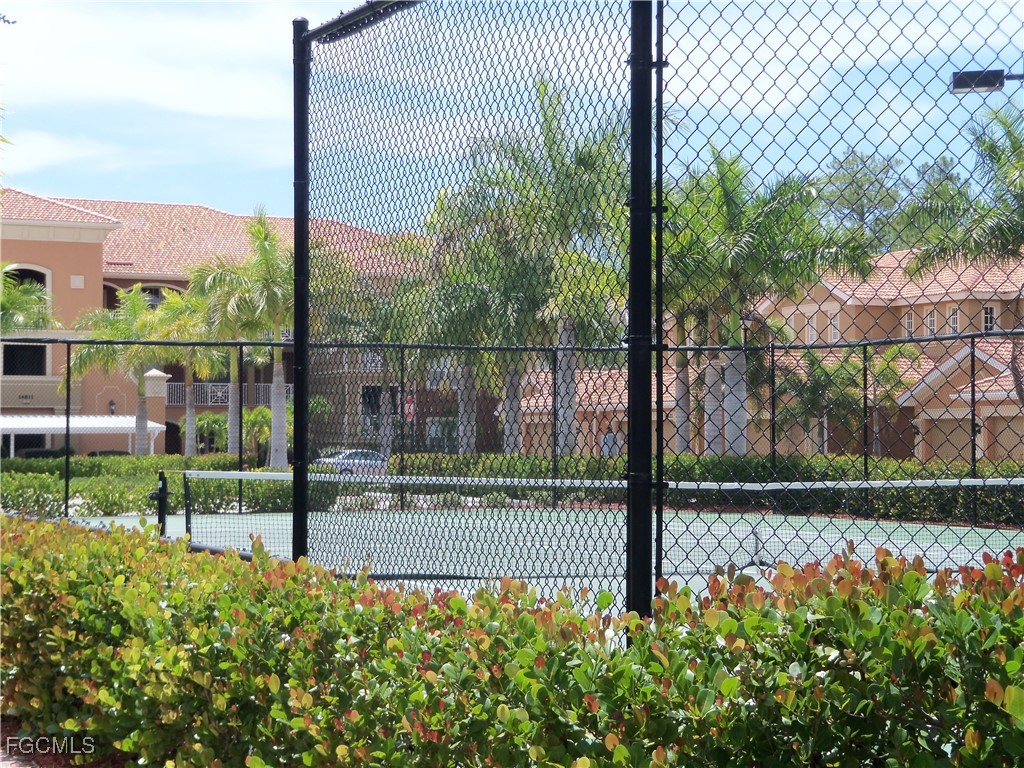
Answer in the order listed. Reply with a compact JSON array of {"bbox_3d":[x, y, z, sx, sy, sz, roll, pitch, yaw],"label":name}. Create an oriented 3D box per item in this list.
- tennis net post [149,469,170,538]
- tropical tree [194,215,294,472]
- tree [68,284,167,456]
[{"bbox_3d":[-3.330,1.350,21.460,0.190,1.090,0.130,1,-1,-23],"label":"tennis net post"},{"bbox_3d":[-7.467,-1.091,69.000,4.400,8.500,4.400,0,-1,0],"label":"tropical tree"},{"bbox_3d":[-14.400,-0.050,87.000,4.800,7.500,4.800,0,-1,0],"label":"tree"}]

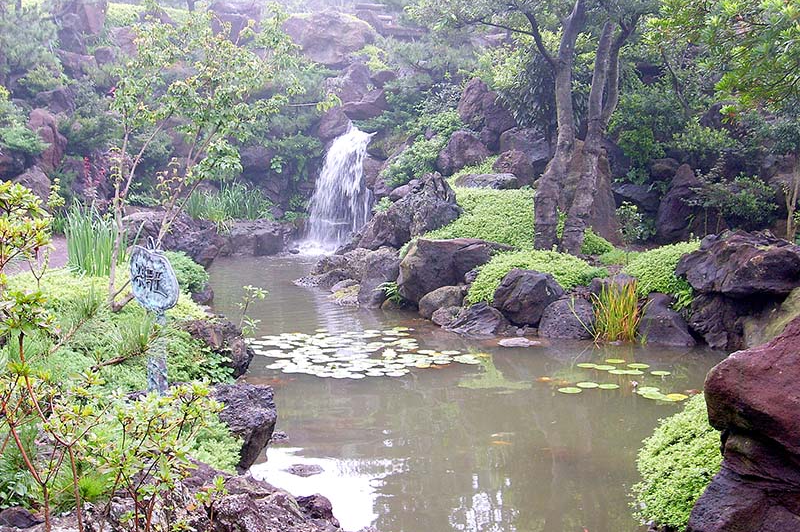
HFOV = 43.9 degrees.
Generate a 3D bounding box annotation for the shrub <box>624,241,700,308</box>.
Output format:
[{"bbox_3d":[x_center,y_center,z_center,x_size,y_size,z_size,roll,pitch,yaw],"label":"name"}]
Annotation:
[{"bbox_3d":[3.394,0.110,12.900,1.012,0.794,1.000,2,7,15],"label":"shrub"}]

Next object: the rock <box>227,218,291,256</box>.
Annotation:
[{"bbox_3d":[-3.261,-0.657,22.900,1.475,0.858,1.050,-1,7,-8],"label":"rock"}]

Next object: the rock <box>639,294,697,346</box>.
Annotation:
[{"bbox_3d":[2.896,0.592,10.800,0.600,0.550,0.550,2,7,15],"label":"rock"}]

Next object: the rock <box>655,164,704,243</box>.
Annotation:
[{"bbox_3d":[4.275,-0.956,15.200,0.780,1.180,0.750,2,7,16],"label":"rock"}]

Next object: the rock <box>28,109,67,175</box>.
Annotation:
[{"bbox_3d":[-7.626,-2.672,21.500,0.850,1.400,0.850,-2,7,-20],"label":"rock"}]

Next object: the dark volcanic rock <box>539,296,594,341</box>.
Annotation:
[{"bbox_3d":[2.094,0.660,12.500,0.704,0.515,0.620,1,7,10],"label":"dark volcanic rock"}]

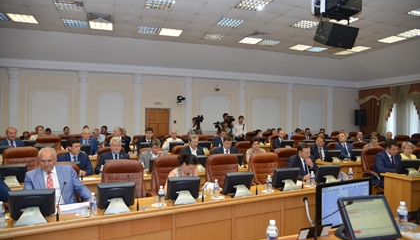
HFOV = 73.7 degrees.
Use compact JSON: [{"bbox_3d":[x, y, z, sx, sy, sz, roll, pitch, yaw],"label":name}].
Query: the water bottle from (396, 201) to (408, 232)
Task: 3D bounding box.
[{"bbox_3d":[1.334,0.671,1.940,0.066,0.212,0.066,0,0,0],"label":"water bottle"}]

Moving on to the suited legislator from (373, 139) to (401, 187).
[{"bbox_3d":[3.120,0.970,4.950,0.530,1.260,0.680,1,0,-18],"label":"suited legislator"}]

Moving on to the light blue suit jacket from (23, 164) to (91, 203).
[{"bbox_3d":[-1.690,0.800,3.170,0.680,0.600,0.420,0,0,-21],"label":"light blue suit jacket"}]

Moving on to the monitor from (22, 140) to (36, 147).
[{"bbox_3d":[-4.059,0.619,6.350,0.350,0.280,0.180,0,0,-19],"label":"monitor"}]

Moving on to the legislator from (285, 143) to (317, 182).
[{"bbox_3d":[1.340,0.970,3.980,0.560,1.280,0.750,1,0,-27],"label":"legislator"}]

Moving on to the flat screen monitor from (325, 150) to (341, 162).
[{"bbox_3d":[2.510,0.750,5.750,0.340,0.265,0.180,0,0,-2],"label":"flat screen monitor"}]

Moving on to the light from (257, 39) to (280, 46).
[{"bbox_3d":[1.809,-2.342,8.522,0.600,0.070,0.600,1,0,-19],"label":"light"}]

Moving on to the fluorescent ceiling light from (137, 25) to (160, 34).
[{"bbox_3d":[-1.616,-2.420,7.504,0.600,0.080,0.600,1,0,-19],"label":"fluorescent ceiling light"}]

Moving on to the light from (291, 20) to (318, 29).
[{"bbox_3d":[2.372,-2.387,6.963,0.600,0.080,0.600,1,0,-19],"label":"light"}]

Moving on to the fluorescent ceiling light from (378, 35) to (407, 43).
[{"bbox_3d":[5.134,-2.289,7.908,0.600,0.080,0.600,0,0,-19],"label":"fluorescent ceiling light"}]

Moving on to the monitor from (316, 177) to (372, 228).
[{"bbox_3d":[1.112,0.700,2.285,0.630,0.375,0.090,1,0,-24],"label":"monitor"}]

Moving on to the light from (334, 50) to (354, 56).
[{"bbox_3d":[4.606,-2.306,9.552,0.600,0.080,0.600,0,0,-19],"label":"light"}]

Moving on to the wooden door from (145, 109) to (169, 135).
[{"bbox_3d":[-1.999,0.585,10.521,0.900,2.000,0.080,1,0,-19],"label":"wooden door"}]

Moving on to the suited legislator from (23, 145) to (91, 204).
[{"bbox_3d":[-1.510,0.940,2.740,0.600,1.330,0.750,1,0,-27],"label":"suited legislator"}]

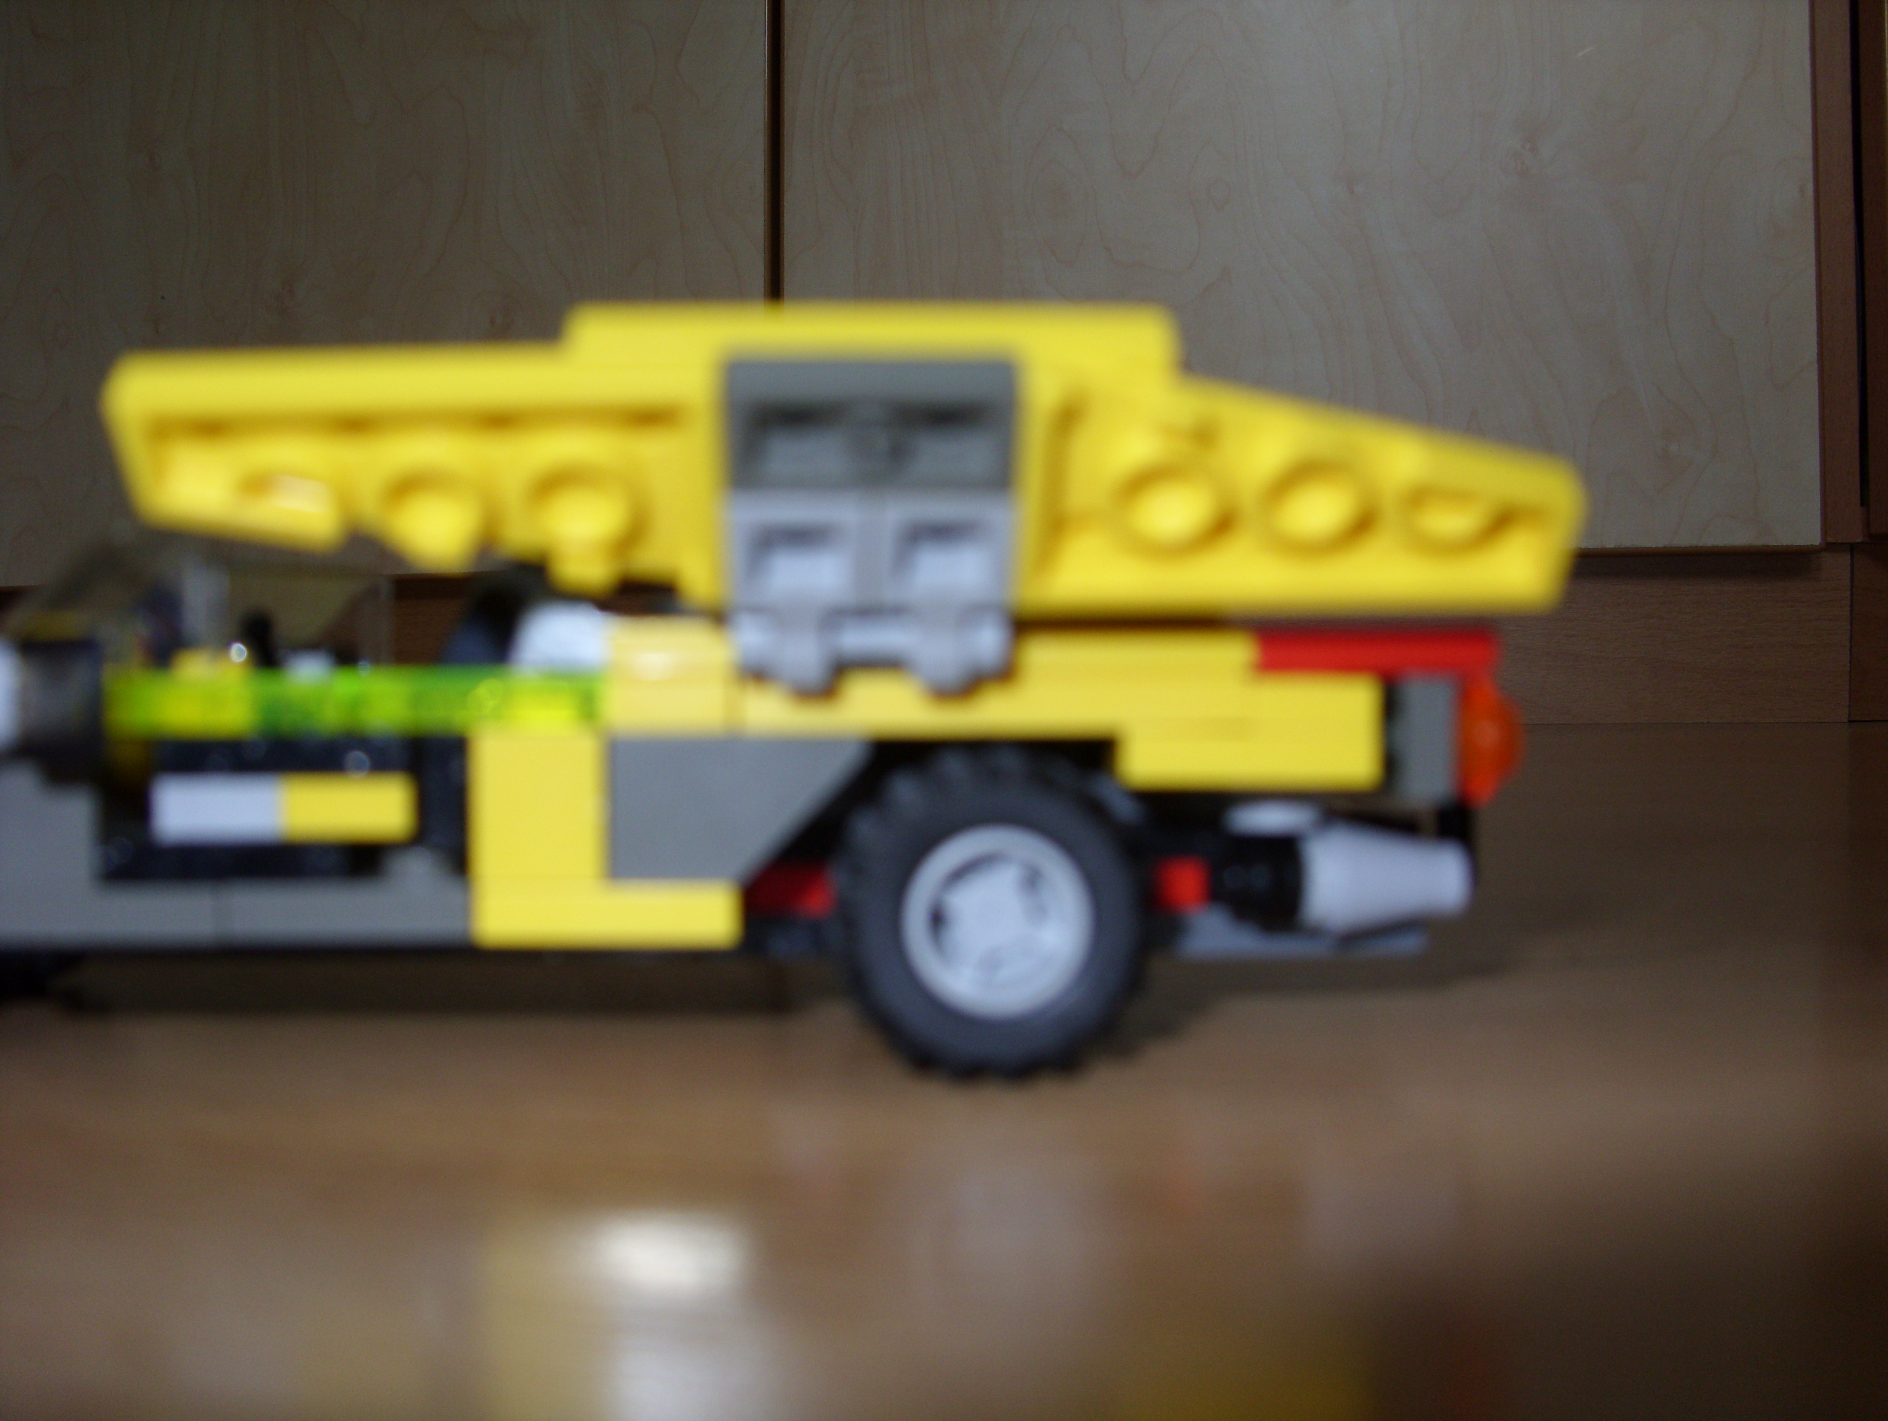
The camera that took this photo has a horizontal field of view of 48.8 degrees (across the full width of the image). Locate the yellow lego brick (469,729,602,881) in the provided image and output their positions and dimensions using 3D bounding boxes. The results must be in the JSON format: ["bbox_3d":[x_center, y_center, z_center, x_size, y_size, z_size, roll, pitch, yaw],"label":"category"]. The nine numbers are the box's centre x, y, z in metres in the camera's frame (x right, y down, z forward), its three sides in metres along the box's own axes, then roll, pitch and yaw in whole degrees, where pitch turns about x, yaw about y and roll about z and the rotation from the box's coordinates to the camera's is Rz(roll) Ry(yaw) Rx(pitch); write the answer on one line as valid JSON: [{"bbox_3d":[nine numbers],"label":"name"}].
[{"bbox_3d":[-0.025,0.006,0.133,0.008,0.010,0.008,0,1,-1],"label":"yellow lego brick"}]

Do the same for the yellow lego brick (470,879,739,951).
[{"bbox_3d":[-0.021,0.013,0.133,0.016,0.003,0.008,0,1,-1],"label":"yellow lego brick"}]

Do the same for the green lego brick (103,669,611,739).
[{"bbox_3d":[-0.037,0.000,0.133,0.032,0.003,0.008,0,1,-1],"label":"green lego brick"}]

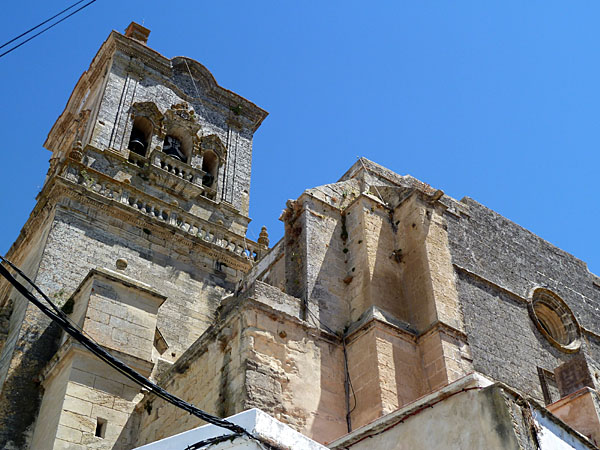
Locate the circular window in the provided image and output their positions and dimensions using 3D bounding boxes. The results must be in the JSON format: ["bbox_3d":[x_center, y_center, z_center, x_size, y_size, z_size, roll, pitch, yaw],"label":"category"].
[{"bbox_3d":[8.138,3.110,24.632,2.280,2.280,0.500,25,-48,-25],"label":"circular window"}]

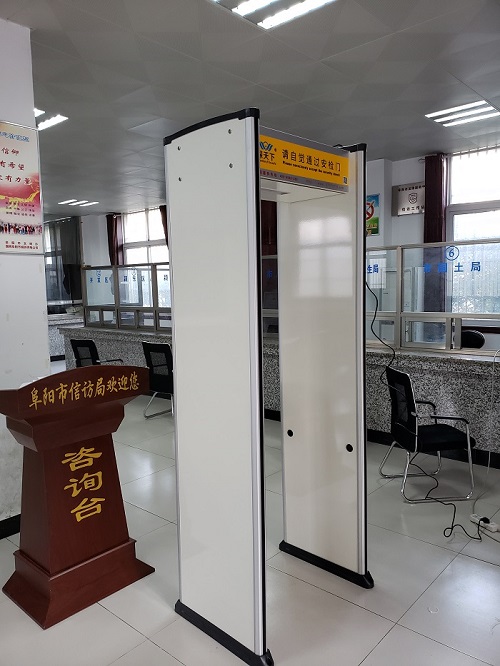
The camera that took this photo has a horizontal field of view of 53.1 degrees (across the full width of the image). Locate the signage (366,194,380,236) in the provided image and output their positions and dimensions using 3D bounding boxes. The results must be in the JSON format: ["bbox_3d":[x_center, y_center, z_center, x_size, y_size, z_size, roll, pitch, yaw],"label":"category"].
[{"bbox_3d":[1.581,-1.588,6.856,0.410,0.550,0.015,3,7,42],"label":"signage"}]

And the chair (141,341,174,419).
[{"bbox_3d":[-0.930,0.575,6.078,0.530,0.925,0.575,2,6,36],"label":"chair"}]

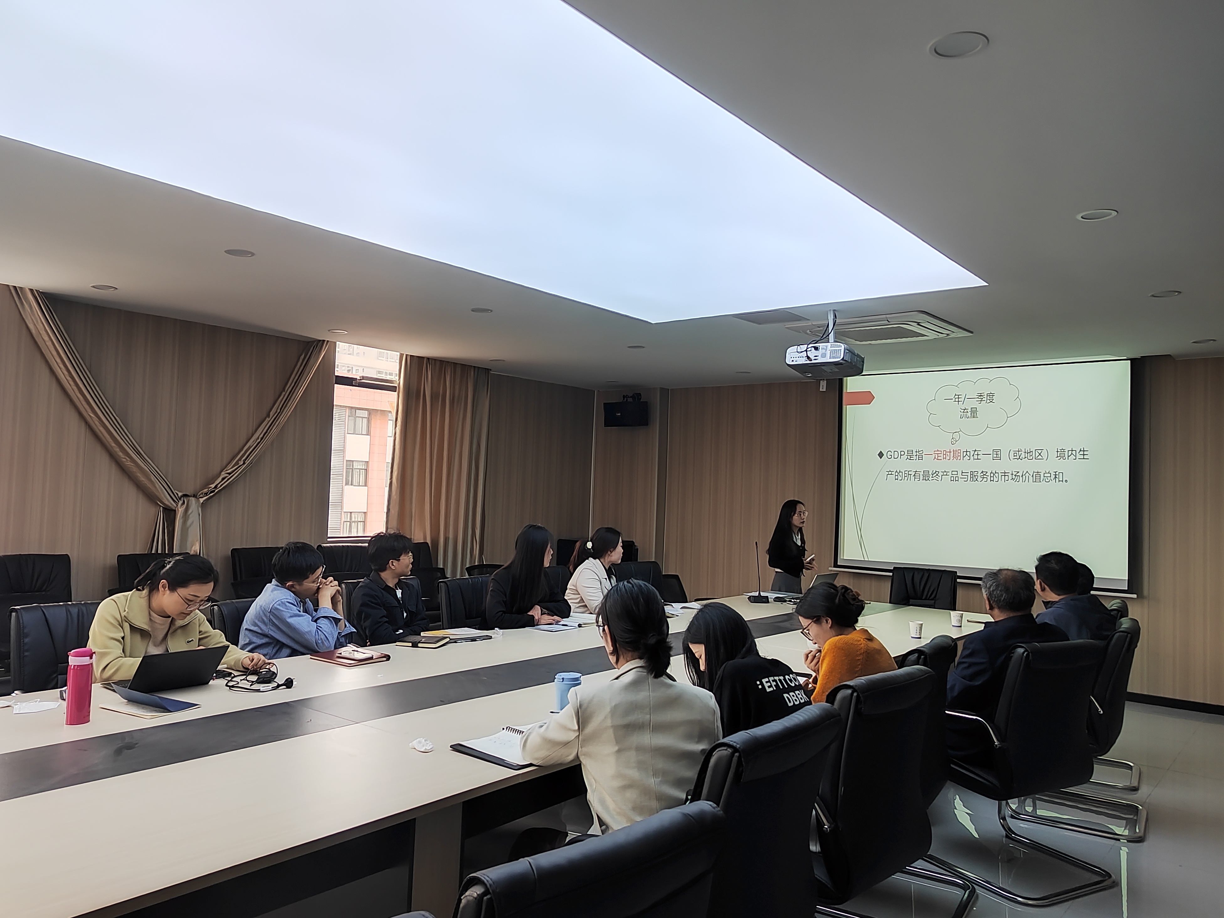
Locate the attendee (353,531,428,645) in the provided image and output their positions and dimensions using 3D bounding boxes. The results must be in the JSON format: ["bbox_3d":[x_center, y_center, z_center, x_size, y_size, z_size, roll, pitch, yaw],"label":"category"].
[{"bbox_3d":[-1.152,1.023,4.600,0.720,1.270,0.500,1,-2,31],"label":"attendee"}]

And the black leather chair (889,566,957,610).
[{"bbox_3d":[2.428,1.386,7.102,0.600,0.980,0.640,0,-3,40],"label":"black leather chair"}]

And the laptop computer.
[{"bbox_3d":[-1.626,0.754,3.214,0.340,0.175,0.305,0,-3,39],"label":"laptop computer"}]

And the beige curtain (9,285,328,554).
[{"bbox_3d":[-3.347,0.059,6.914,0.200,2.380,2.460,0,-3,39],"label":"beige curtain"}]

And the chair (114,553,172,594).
[{"bbox_3d":[-3.027,1.137,5.945,0.640,0.980,0.600,0,-3,40],"label":"chair"}]

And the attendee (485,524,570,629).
[{"bbox_3d":[-0.574,1.046,5.212,0.720,1.310,0.540,1,-2,31],"label":"attendee"}]

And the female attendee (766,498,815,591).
[{"bbox_3d":[1.524,1.091,7.478,0.320,1.530,0.450,0,-3,39],"label":"female attendee"}]

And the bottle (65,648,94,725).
[{"bbox_3d":[-1.607,0.680,2.674,0.076,0.228,0.076,2,-2,0],"label":"bottle"}]

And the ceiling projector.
[{"bbox_3d":[1.424,-0.776,5.847,0.410,0.410,0.340,0,-3,38],"label":"ceiling projector"}]

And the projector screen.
[{"bbox_3d":[3.194,0.130,7.828,2.570,1.870,0.060,0,-3,40],"label":"projector screen"}]

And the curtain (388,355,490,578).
[{"bbox_3d":[-1.714,0.398,8.680,0.200,2.700,1.200,0,-3,40],"label":"curtain"}]

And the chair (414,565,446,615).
[{"bbox_3d":[-1.466,1.376,7.365,0.570,0.910,0.560,0,-3,39],"label":"chair"}]

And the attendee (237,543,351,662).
[{"bbox_3d":[-1.431,0.997,3.967,0.700,1.220,0.500,1,-2,23],"label":"attendee"}]

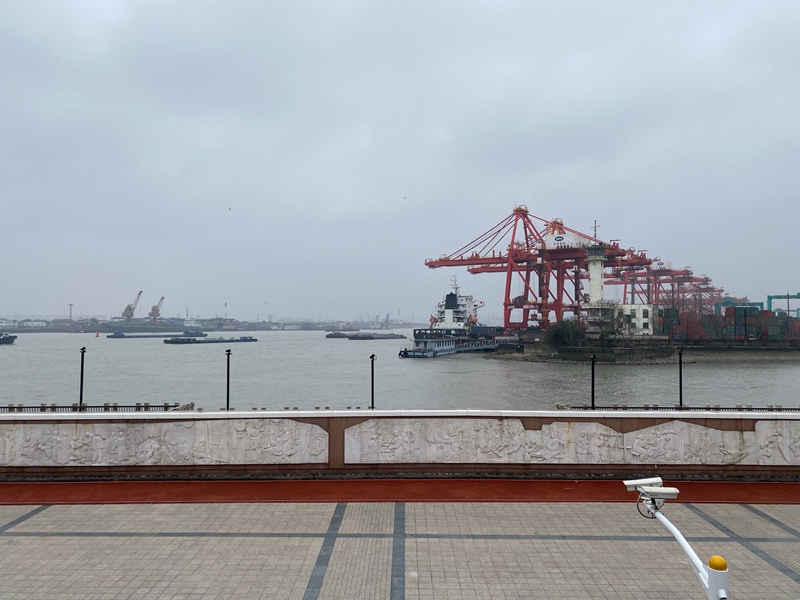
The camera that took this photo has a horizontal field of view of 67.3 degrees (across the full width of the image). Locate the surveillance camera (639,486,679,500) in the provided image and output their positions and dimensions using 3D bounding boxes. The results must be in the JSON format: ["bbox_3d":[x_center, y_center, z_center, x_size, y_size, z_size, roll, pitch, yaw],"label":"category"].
[{"bbox_3d":[2.409,1.796,5.600,0.365,0.105,0.125,6,1,-10],"label":"surveillance camera"}]

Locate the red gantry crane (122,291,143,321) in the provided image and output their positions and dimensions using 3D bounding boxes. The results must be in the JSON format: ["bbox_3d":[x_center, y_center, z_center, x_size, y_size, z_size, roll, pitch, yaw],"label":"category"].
[{"bbox_3d":[-311.205,9.780,700.000,22.500,41.000,11.000,-1,2,-18],"label":"red gantry crane"}]

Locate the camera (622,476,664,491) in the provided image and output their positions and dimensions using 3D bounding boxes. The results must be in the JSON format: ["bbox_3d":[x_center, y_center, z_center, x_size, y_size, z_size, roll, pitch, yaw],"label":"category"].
[{"bbox_3d":[2.396,1.818,5.930,0.365,0.105,0.125,-9,1,8],"label":"camera"}]

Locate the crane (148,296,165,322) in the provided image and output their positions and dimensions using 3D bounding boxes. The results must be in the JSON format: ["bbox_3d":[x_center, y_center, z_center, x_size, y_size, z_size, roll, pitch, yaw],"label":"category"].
[{"bbox_3d":[-284.795,13.427,705.000,18.000,34.000,11.000,-1,2,-18],"label":"crane"}]

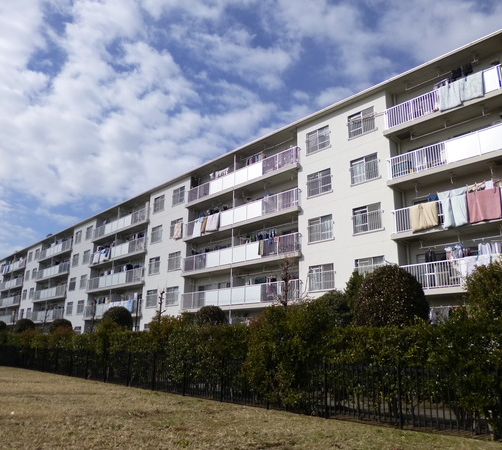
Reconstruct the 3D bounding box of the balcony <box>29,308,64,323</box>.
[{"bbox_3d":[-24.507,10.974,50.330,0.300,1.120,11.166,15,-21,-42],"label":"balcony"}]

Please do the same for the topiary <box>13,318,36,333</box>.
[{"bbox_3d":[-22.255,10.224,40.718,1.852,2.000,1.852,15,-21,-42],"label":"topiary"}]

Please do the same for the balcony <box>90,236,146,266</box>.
[{"bbox_3d":[-12.380,2.863,39.997,1.250,1.320,11.459,15,-21,-42],"label":"balcony"}]

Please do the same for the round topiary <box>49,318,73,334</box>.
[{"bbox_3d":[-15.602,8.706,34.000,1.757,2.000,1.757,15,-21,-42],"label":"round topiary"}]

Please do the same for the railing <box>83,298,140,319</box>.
[{"bbox_3d":[-12.474,7.940,38.483,1.177,1.375,11.194,15,-21,-42],"label":"railing"}]

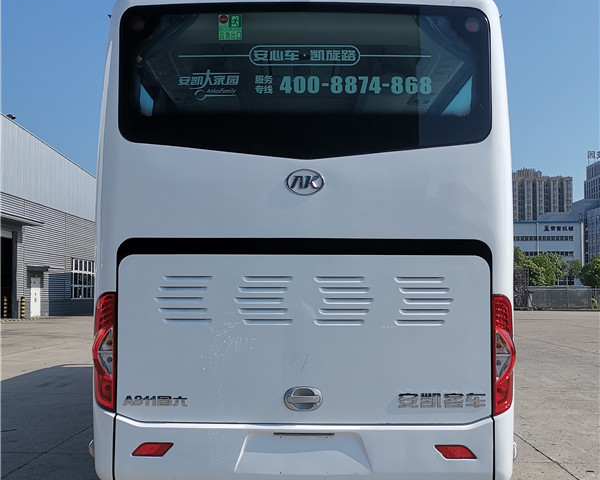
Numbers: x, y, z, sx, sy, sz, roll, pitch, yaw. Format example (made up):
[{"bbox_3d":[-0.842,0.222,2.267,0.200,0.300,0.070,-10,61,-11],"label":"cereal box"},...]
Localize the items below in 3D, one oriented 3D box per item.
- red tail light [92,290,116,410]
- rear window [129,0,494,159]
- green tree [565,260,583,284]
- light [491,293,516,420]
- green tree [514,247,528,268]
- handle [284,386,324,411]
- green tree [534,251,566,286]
[{"bbox_3d":[-1.128,0.645,3.600,0.180,0.680,0.170,0,-4,5],"label":"red tail light"},{"bbox_3d":[0.027,-0.935,3.680,2.200,0.940,0.160,0,-7,1],"label":"rear window"},{"bbox_3d":[28.103,4.256,64.000,2.900,4.600,2.900,0,-4,0],"label":"green tree"},{"bbox_3d":[1.158,0.660,3.570,0.180,0.680,0.170,0,-4,-3],"label":"light"},{"bbox_3d":[18.818,3.305,55.000,3.600,5.200,3.600,0,-4,0],"label":"green tree"},{"bbox_3d":[0.019,0.876,3.450,0.212,0.135,0.050,0,-4,1],"label":"handle"},{"bbox_3d":[21.991,3.482,55.000,3.500,4.700,3.400,0,-4,0],"label":"green tree"}]

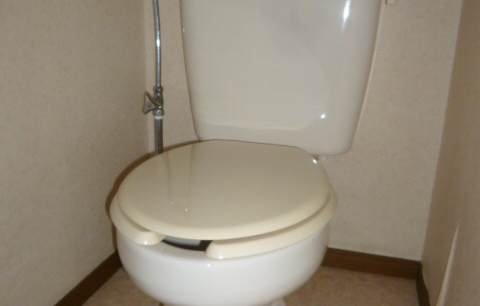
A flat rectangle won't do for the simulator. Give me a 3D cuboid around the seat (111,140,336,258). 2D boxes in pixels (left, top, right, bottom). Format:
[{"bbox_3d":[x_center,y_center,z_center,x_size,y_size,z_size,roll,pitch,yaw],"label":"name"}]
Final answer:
[{"bbox_3d":[-0.022,0.070,0.785,0.378,0.028,0.421,6,17,16],"label":"seat"}]

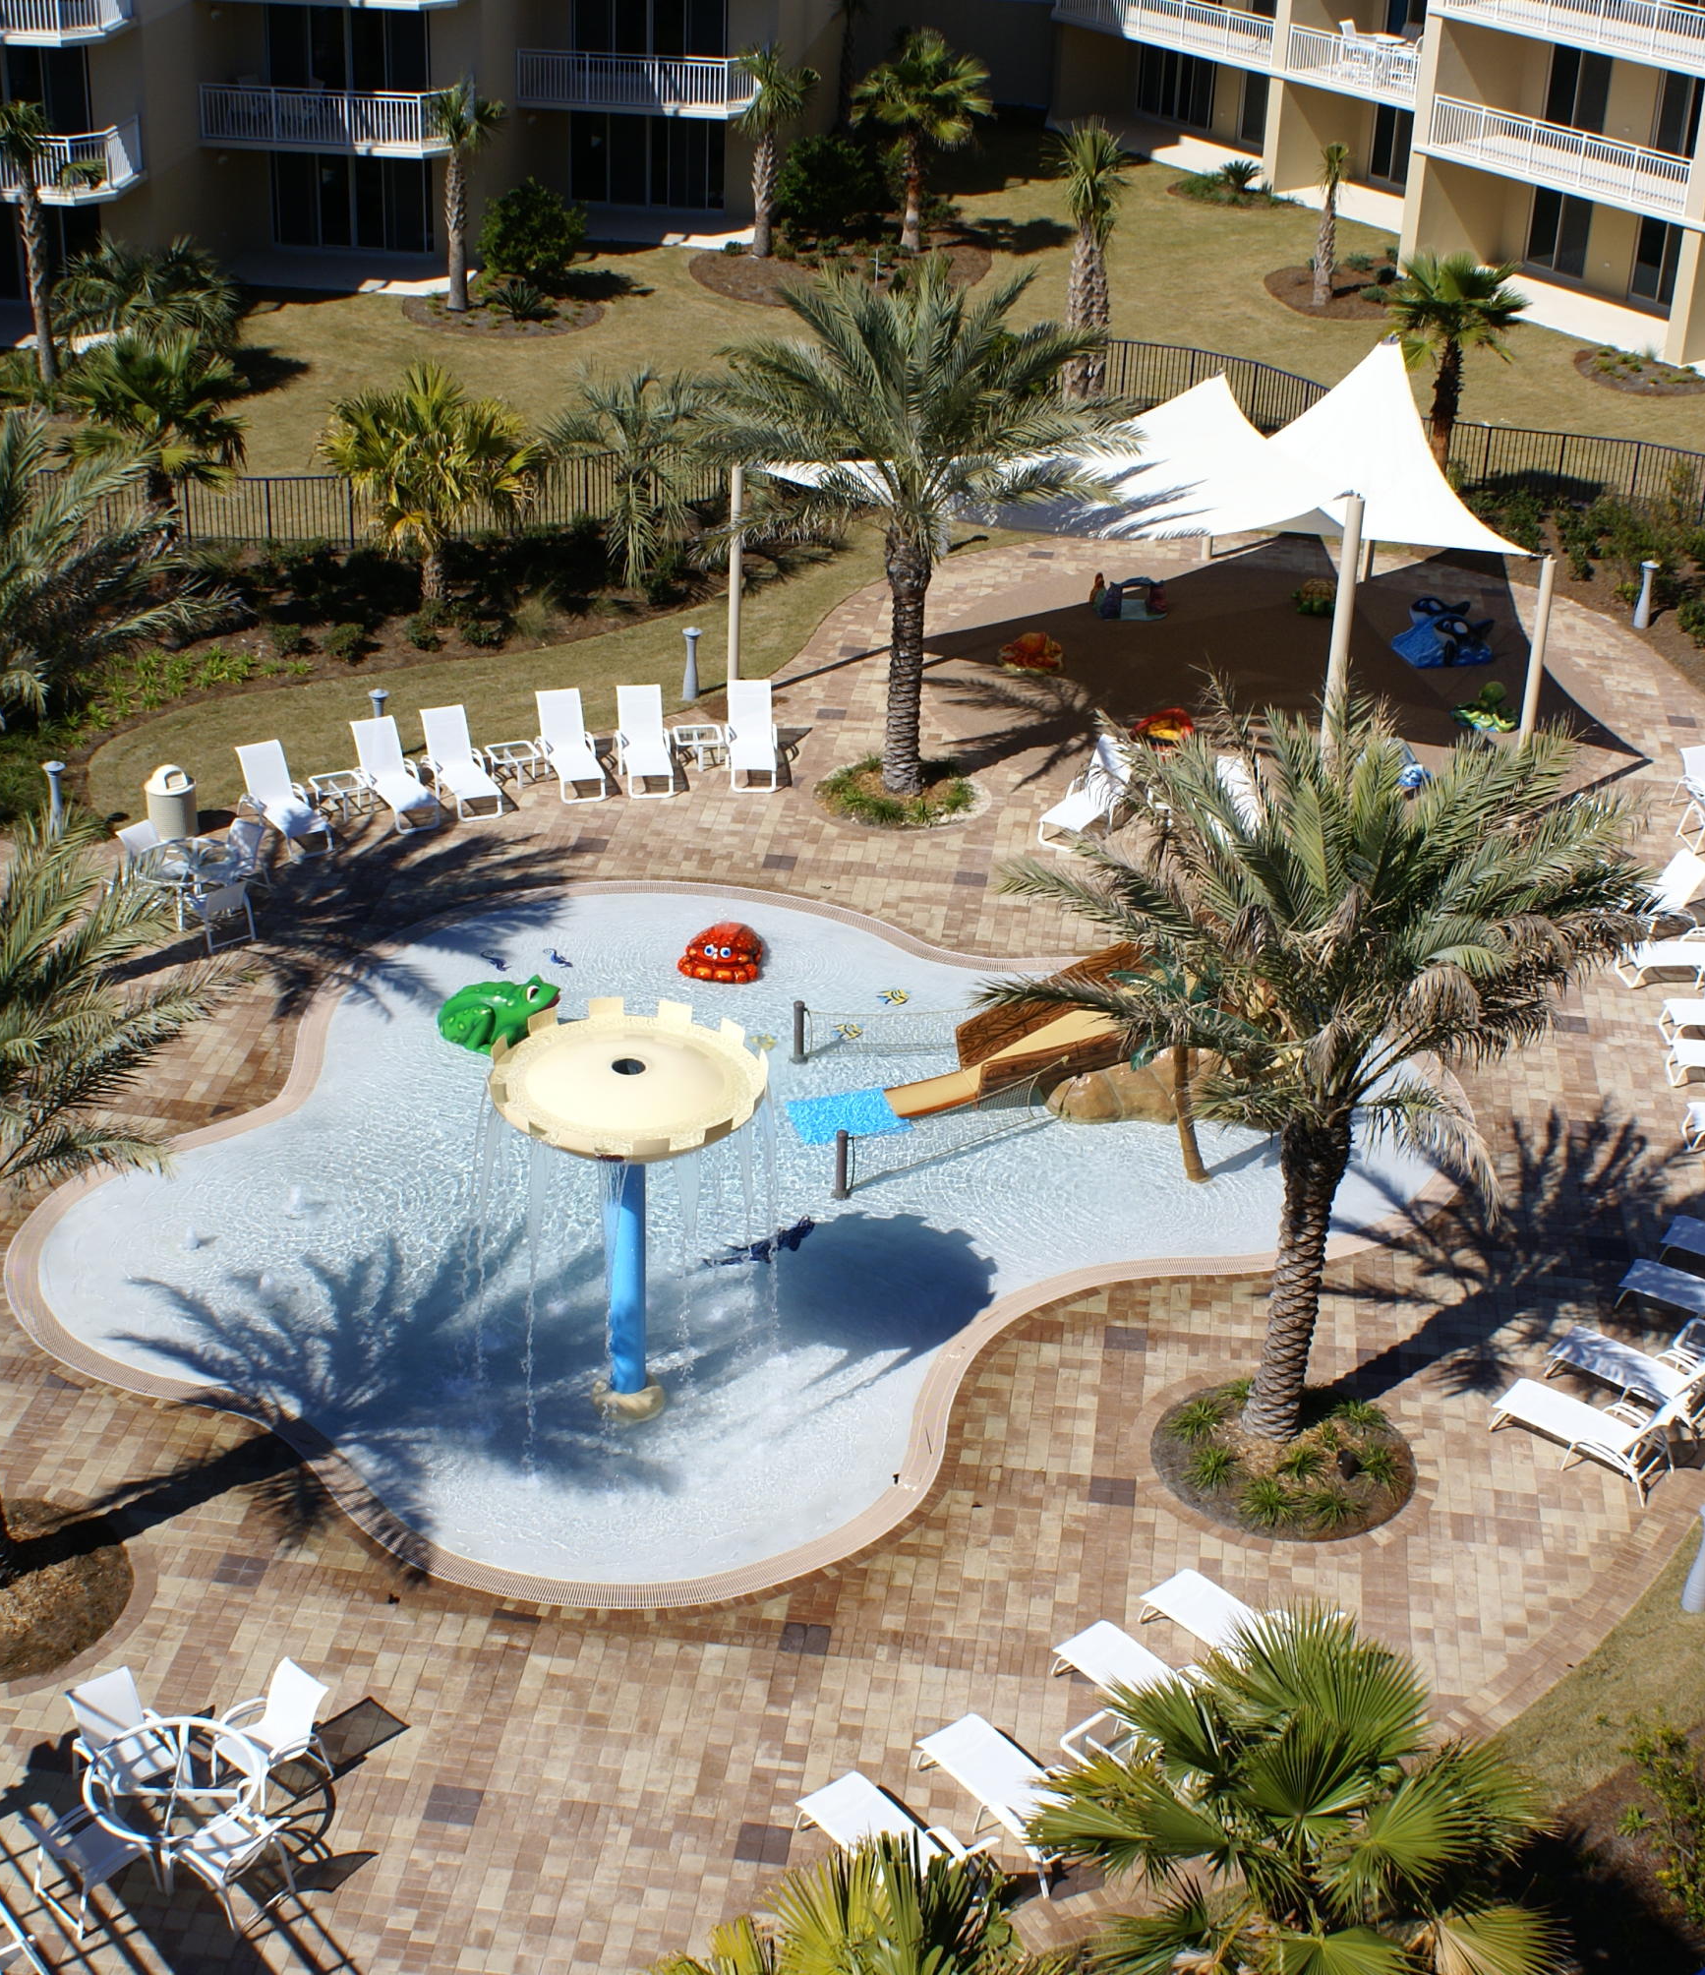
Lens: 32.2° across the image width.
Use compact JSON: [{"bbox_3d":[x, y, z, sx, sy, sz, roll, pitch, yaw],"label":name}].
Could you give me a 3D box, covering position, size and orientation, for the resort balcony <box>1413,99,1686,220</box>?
[{"bbox_3d":[16.238,-18.487,65.579,2.113,1.308,8.352,-14,31,-30],"label":"resort balcony"}]

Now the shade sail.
[{"bbox_3d":[5.087,-8.233,43.425,10.600,1.500,9.800,11,29,16],"label":"shade sail"}]

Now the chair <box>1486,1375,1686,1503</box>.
[{"bbox_3d":[6.765,3.860,26.901,1.780,0.960,0.680,24,34,36],"label":"chair"}]

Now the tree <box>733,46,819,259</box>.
[{"bbox_3d":[-1.756,-18.853,66.736,2.000,4.500,2.000,2,27,0],"label":"tree"}]

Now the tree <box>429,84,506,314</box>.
[{"bbox_3d":[-8.319,-16.754,62.864,1.700,4.700,1.700,2,27,-1],"label":"tree"}]

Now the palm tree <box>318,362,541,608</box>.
[{"bbox_3d":[-6.687,-7.759,46.328,3.421,3.673,3.321,2,27,0],"label":"palm tree"}]

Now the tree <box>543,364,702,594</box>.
[{"bbox_3d":[-3.556,-8.059,47.220,2.600,3.700,2.600,2,27,-1],"label":"tree"}]

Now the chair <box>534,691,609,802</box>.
[{"bbox_3d":[-3.858,-3.323,40.493,0.680,0.960,1.700,-7,29,-17],"label":"chair"}]

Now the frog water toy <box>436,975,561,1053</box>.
[{"bbox_3d":[-4.106,0.252,34.204,1.480,0.820,0.920,5,27,6],"label":"frog water toy"}]

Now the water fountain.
[{"bbox_3d":[-2.001,2.274,26.766,2.500,3.600,2.500,2,27,-1],"label":"water fountain"}]

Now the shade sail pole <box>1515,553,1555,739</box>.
[{"bbox_3d":[9.154,-3.992,39.706,0.160,3.720,0.160,1,27,0],"label":"shade sail pole"}]

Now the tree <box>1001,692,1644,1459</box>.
[{"bbox_3d":[3.927,1.113,25.959,5.500,6.500,5.500,2,27,-1],"label":"tree"}]

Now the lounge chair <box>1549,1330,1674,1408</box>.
[{"bbox_3d":[7.531,3.548,28.078,1.711,0.926,0.674,21,32,33],"label":"lounge chair"}]

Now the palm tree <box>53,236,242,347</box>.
[{"bbox_3d":[-13.548,-12.924,56.965,3.522,2.818,3.421,2,27,0],"label":"palm tree"}]

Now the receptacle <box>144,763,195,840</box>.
[{"bbox_3d":[-9.053,-2.467,39.032,0.640,1.000,0.640,1,29,-1],"label":"receptacle"}]

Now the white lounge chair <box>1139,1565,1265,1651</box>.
[{"bbox_3d":[3.241,5.207,24.450,0.674,0.926,1.711,-22,36,-39],"label":"white lounge chair"}]

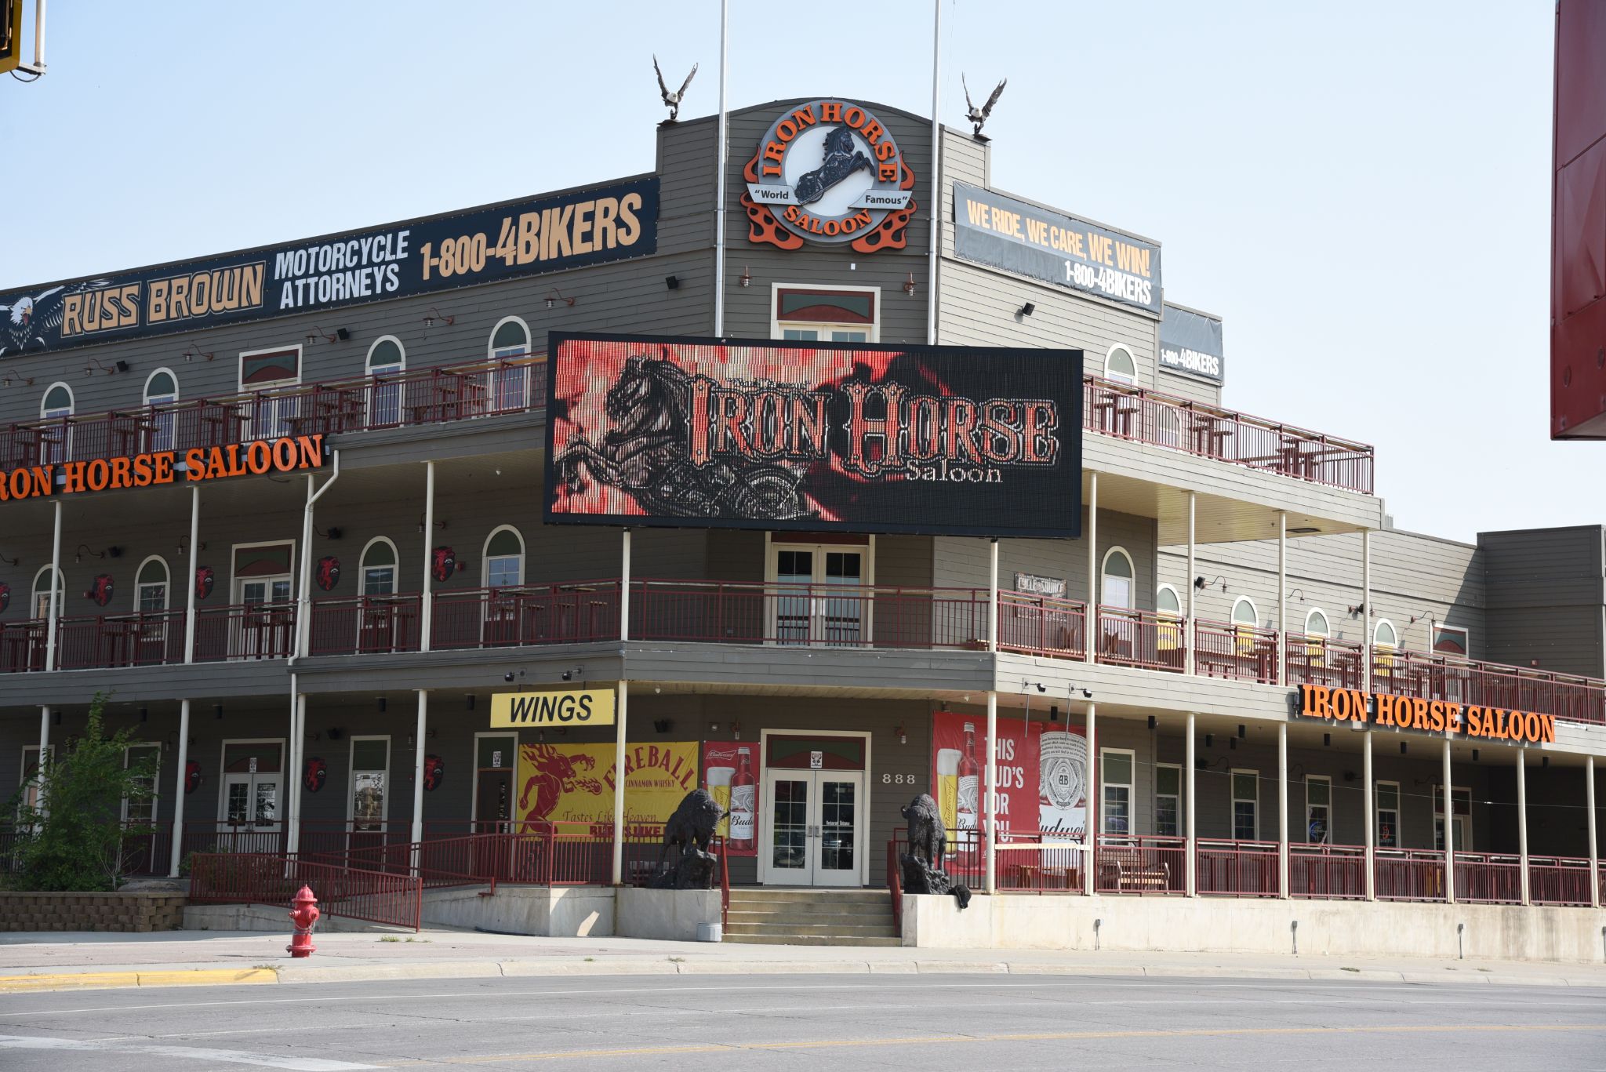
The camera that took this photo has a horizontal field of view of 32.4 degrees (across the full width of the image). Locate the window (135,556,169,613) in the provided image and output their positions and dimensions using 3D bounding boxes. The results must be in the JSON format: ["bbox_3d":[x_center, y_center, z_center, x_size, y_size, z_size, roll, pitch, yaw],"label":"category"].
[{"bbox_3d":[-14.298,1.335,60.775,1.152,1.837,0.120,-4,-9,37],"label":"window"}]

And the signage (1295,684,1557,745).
[{"bbox_3d":[14.061,3.996,61.476,0.250,0.640,11.350,-4,-9,40],"label":"signage"}]

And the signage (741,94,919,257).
[{"bbox_3d":[0.527,-6.795,52.339,3.285,2.921,0.280,2,-7,-5],"label":"signage"}]

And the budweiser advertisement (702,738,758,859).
[{"bbox_3d":[-1.310,4.838,50.814,1.009,2.089,0.030,2,-7,-5],"label":"budweiser advertisement"}]

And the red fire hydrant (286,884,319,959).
[{"bbox_3d":[-6.529,5.040,36.222,0.400,0.920,0.380,6,-8,-38],"label":"red fire hydrant"}]

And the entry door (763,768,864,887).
[{"bbox_3d":[0.211,5.434,51.501,1.840,2.120,0.100,2,-7,-5],"label":"entry door"}]

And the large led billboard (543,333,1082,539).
[{"bbox_3d":[0.243,-1.754,48.687,9.461,3.384,0.450,2,-7,-5],"label":"large led billboard"}]

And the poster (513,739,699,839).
[{"bbox_3d":[-3.697,4.847,52.158,4.513,1.863,0.030,-4,-9,37],"label":"poster"}]

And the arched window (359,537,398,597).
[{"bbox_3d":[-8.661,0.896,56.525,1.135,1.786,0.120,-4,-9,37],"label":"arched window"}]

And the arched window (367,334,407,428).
[{"bbox_3d":[-8.612,-3.103,57.074,1.172,2.076,0.120,-4,-9,37],"label":"arched window"}]

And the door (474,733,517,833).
[{"bbox_3d":[-6.100,5.355,54.859,1.150,2.730,0.100,-4,-9,40],"label":"door"}]

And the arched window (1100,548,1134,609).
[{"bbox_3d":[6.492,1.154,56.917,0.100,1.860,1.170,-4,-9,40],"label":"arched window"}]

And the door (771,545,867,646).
[{"bbox_3d":[0.328,1.231,51.997,1.820,2.120,0.100,2,-7,-5],"label":"door"}]

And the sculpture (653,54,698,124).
[{"bbox_3d":[-2.491,-8.700,53.883,0.860,1.310,0.600,3,-7,-12],"label":"sculpture"}]

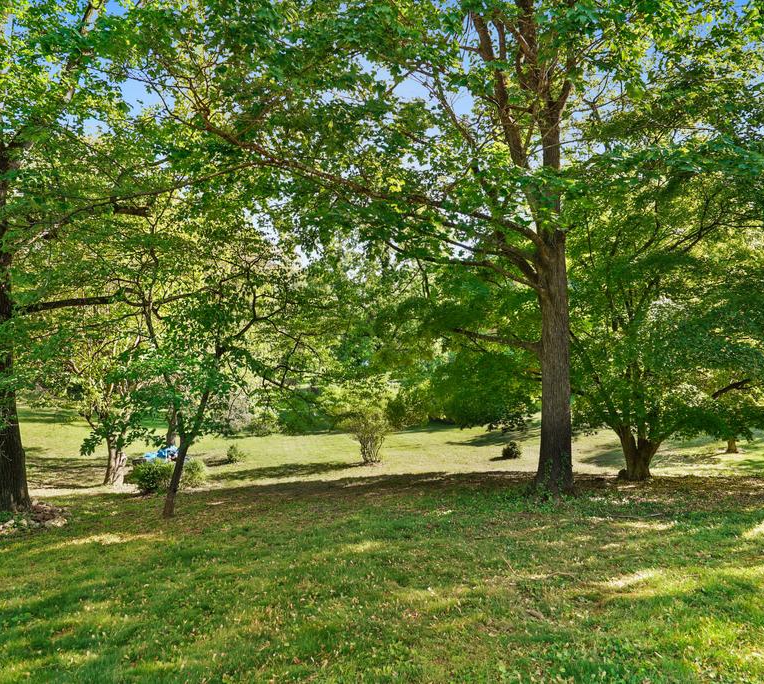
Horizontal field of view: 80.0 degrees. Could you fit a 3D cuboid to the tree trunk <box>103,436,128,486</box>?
[{"bbox_3d":[-6.322,2.835,10.800,0.560,1.172,0.500,0,0,0],"label":"tree trunk"}]

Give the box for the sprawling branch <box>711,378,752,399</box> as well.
[{"bbox_3d":[7.292,0.970,9.500,0.867,0.413,0.400,0,0,0],"label":"sprawling branch"}]

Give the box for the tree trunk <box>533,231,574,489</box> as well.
[{"bbox_3d":[2.938,0.385,7.800,0.660,4.429,0.650,0,0,0],"label":"tree trunk"}]

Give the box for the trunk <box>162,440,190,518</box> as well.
[{"bbox_3d":[-3.069,2.054,6.800,0.414,1.154,0.250,0,0,0],"label":"trunk"}]

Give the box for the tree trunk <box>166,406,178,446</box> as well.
[{"bbox_3d":[-7.592,3.026,16.500,0.380,1.513,0.380,0,0,0],"label":"tree trunk"}]

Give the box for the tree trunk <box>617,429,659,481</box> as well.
[{"bbox_3d":[5.499,2.443,9.800,0.887,1.140,0.750,0,0,0],"label":"tree trunk"}]

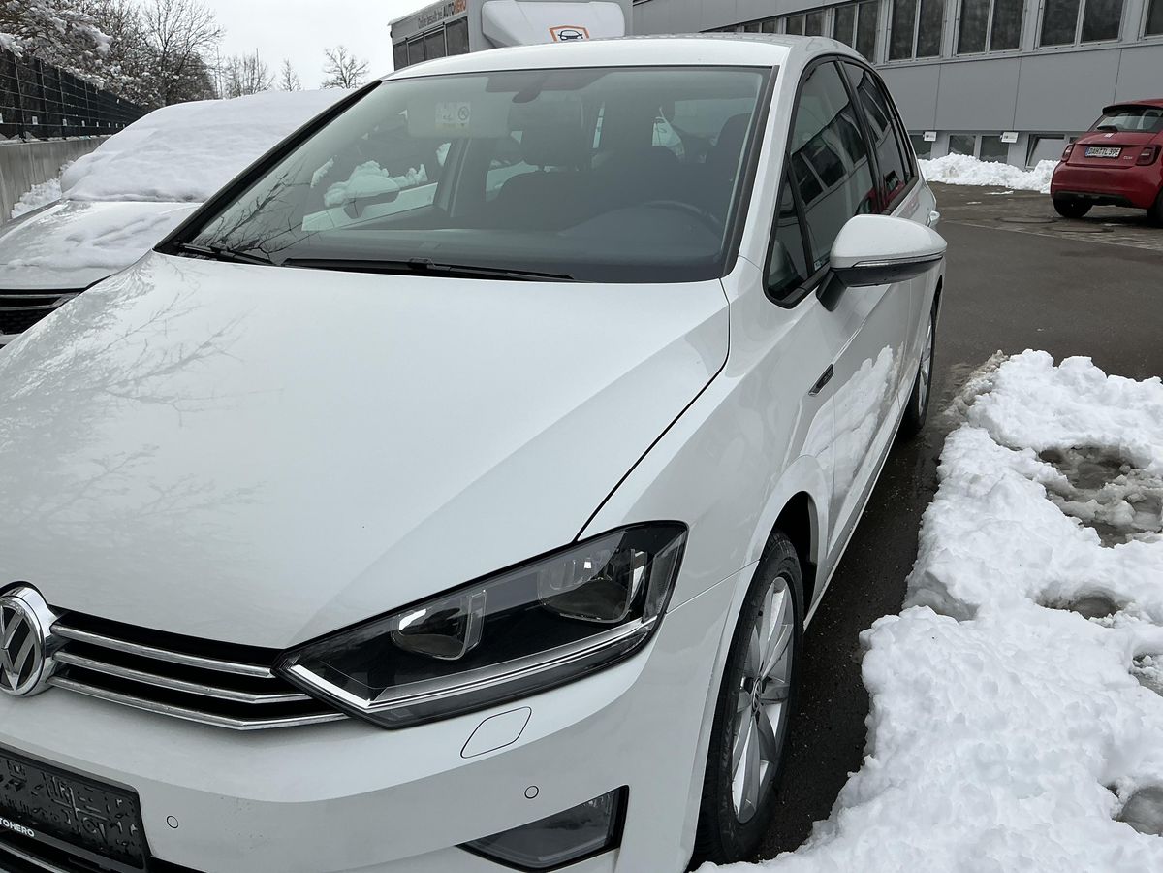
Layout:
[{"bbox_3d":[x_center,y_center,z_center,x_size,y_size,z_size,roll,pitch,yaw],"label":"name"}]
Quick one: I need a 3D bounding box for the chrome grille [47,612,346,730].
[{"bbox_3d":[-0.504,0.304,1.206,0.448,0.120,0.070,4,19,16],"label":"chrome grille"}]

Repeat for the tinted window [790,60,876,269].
[{"bbox_3d":[0.594,-0.675,2.236,0.060,0.484,0.848,-14,10,31],"label":"tinted window"}]

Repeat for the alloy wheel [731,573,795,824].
[{"bbox_3d":[0.282,0.476,1.780,0.140,0.455,0.455,7,20,24],"label":"alloy wheel"}]

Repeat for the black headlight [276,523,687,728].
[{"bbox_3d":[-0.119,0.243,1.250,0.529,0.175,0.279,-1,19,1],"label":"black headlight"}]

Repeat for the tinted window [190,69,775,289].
[{"bbox_3d":[-0.242,-0.662,2.224,1.380,0.110,0.930,7,47,24],"label":"tinted window"}]

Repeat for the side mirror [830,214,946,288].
[{"bbox_3d":[0.619,-0.367,1.906,0.225,0.145,0.150,7,20,24],"label":"side mirror"}]

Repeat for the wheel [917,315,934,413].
[{"bbox_3d":[1.418,-0.319,4.080,0.140,0.455,0.455,7,20,24],"label":"wheel"}]

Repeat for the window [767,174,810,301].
[{"bbox_3d":[0.398,-0.392,1.824,0.050,0.268,0.253,-12,8,39],"label":"window"}]

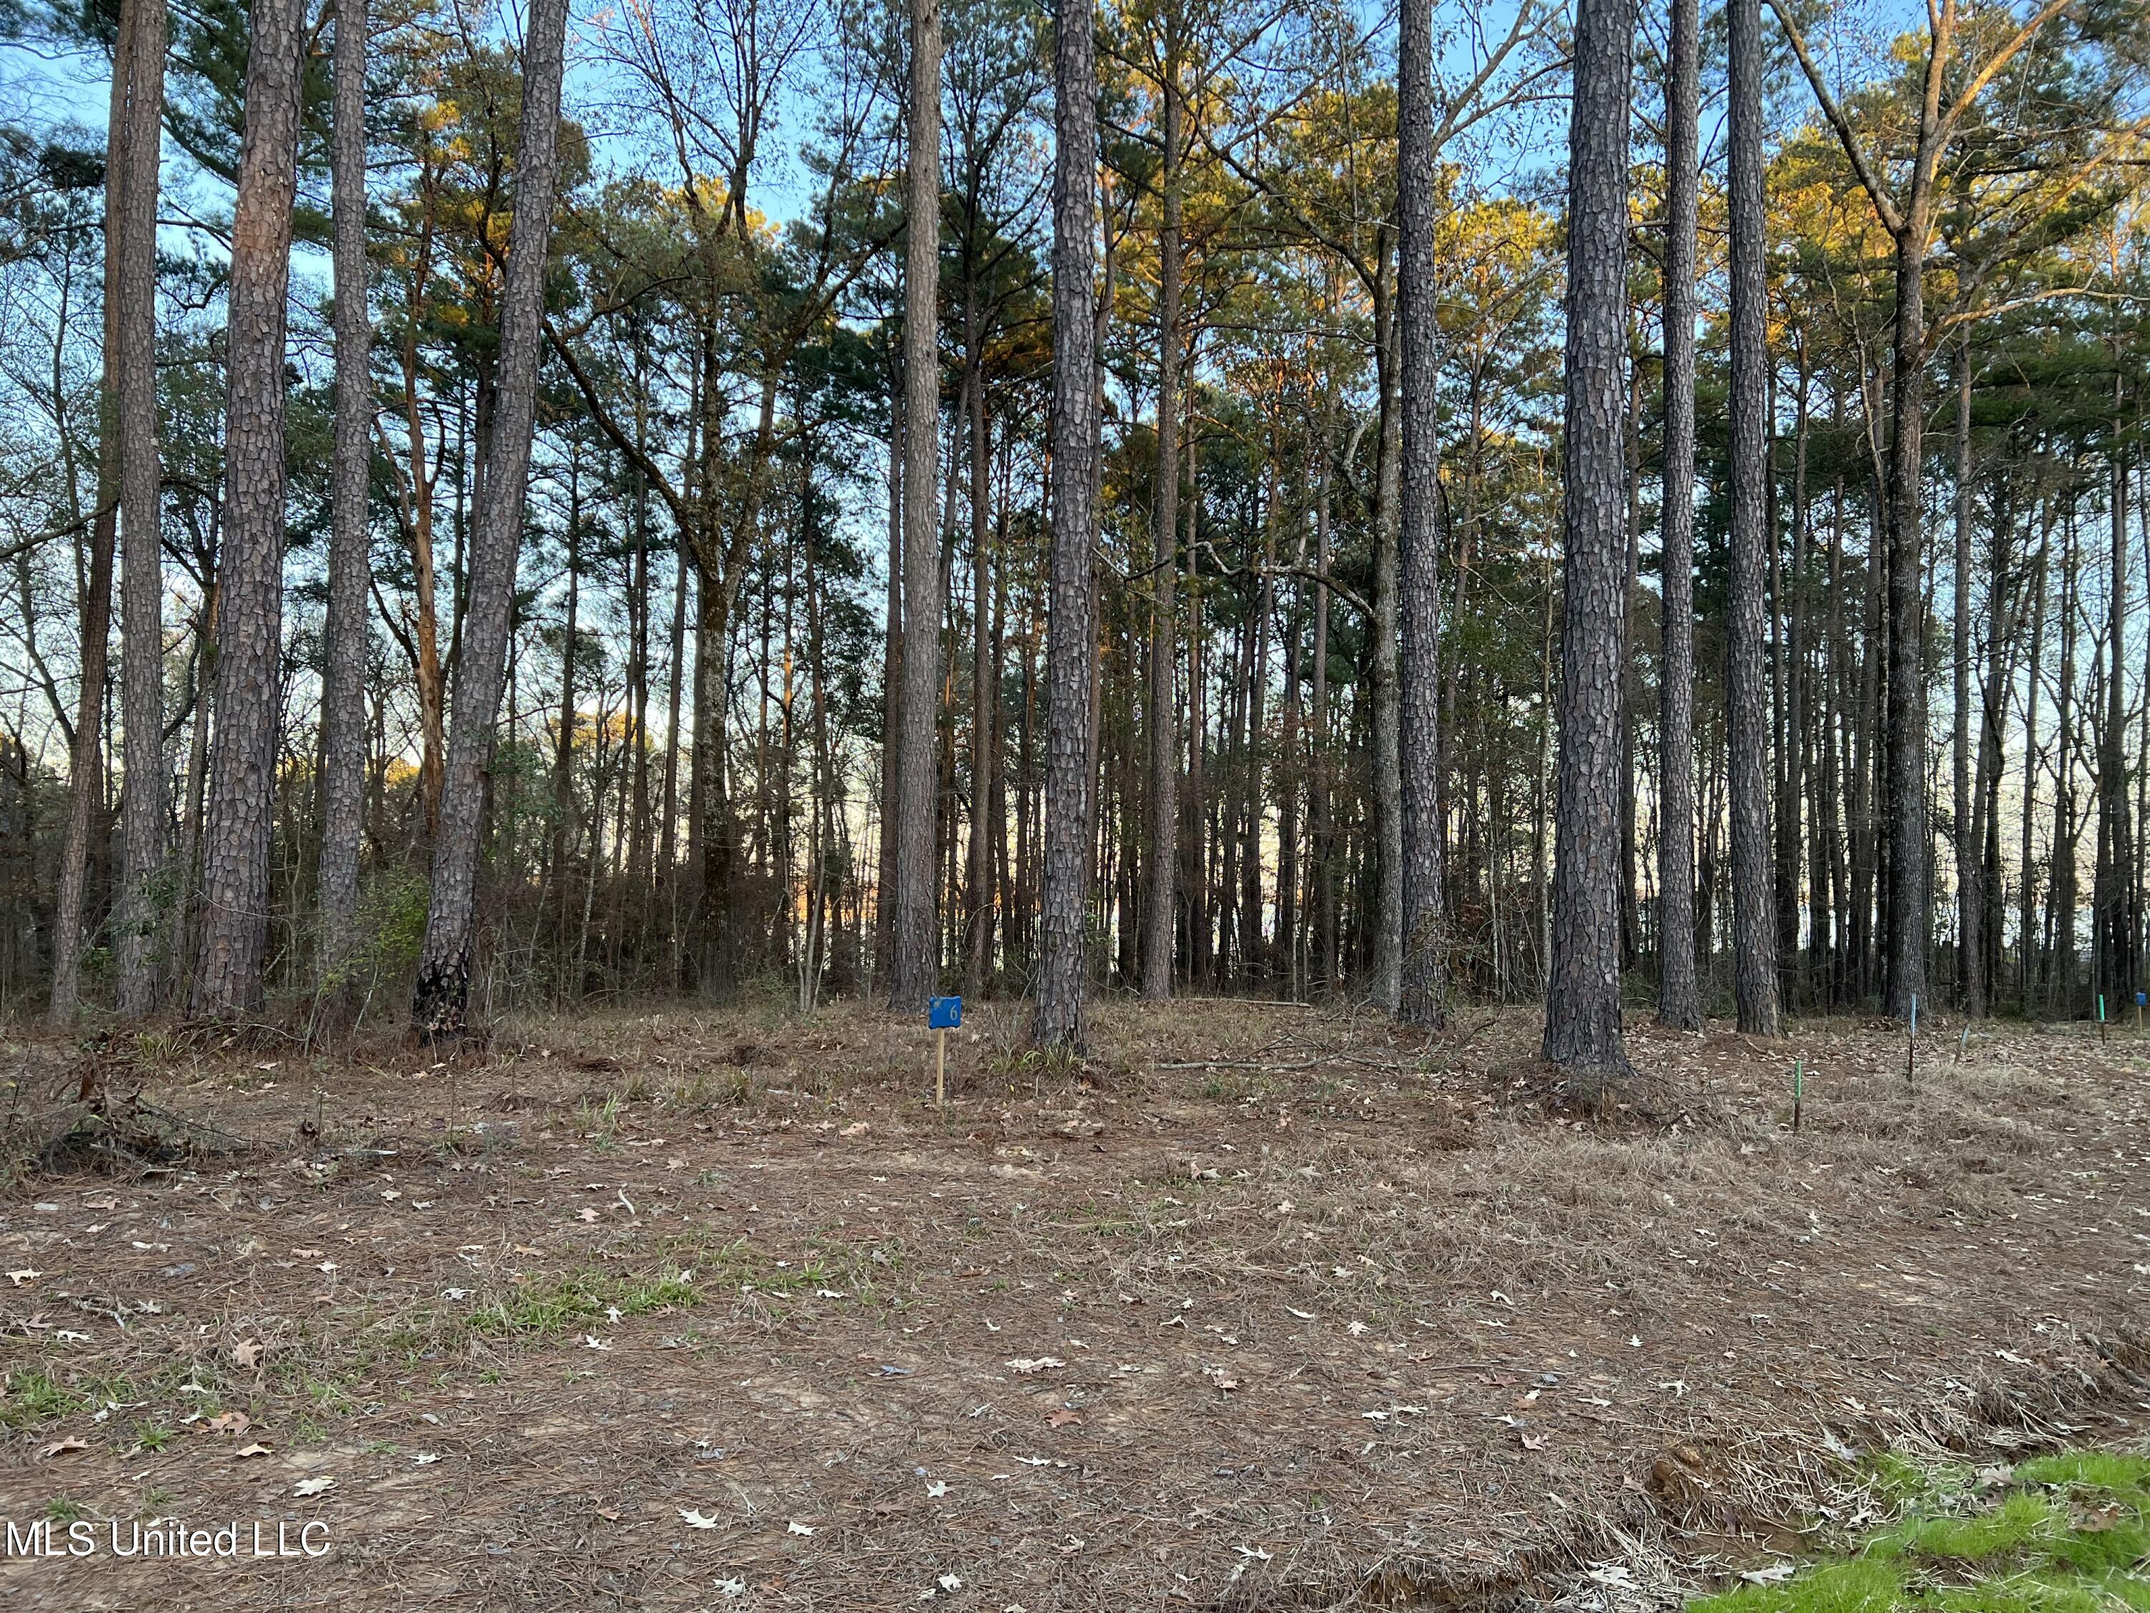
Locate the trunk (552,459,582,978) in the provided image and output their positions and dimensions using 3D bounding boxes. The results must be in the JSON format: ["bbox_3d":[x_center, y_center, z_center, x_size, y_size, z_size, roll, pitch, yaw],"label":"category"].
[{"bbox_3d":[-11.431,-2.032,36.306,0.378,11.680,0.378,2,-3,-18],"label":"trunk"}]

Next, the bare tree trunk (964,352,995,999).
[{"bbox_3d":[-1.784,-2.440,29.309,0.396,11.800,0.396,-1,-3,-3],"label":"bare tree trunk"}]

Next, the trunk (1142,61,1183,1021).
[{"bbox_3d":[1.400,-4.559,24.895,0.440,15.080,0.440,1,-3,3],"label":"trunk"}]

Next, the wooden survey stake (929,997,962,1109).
[{"bbox_3d":[-0.905,1.704,11.220,0.227,0.775,0.050,0,-3,-5],"label":"wooden survey stake"}]

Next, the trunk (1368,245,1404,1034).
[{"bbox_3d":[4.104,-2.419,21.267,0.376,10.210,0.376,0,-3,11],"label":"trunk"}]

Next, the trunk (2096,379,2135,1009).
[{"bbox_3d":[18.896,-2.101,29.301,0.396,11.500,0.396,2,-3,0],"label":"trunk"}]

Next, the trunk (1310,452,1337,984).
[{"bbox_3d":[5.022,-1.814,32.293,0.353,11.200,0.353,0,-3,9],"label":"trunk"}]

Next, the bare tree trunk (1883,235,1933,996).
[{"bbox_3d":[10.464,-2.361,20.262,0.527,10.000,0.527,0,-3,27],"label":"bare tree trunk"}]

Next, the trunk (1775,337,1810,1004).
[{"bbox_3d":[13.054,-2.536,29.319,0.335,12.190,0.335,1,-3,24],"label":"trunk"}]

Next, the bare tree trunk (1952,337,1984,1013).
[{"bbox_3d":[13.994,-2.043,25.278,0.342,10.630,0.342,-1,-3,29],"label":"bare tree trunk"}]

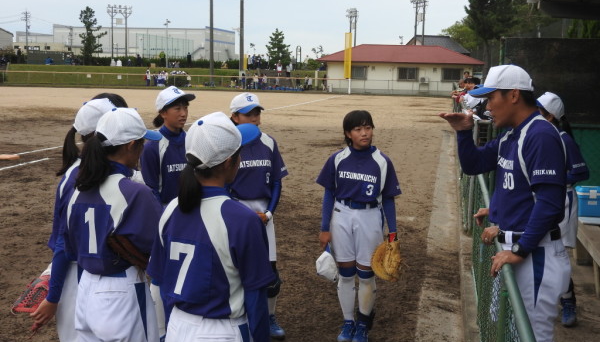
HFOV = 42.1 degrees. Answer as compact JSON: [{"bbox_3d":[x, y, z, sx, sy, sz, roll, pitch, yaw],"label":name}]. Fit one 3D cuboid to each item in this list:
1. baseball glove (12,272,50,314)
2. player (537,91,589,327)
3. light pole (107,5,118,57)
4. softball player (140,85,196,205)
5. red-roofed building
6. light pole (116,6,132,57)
[{"bbox_3d":[-1.183,0.540,3.450,0.280,0.210,0.130,-42,-9,15],"label":"baseball glove"},{"bbox_3d":[1.883,0.270,5.458,0.400,1.635,0.470,-4,9,-38],"label":"player"},{"bbox_3d":[-35.239,-24.519,146.825,2.400,13.026,0.900,-2,8,-27],"label":"light pole"},{"bbox_3d":[-0.759,0.322,4.725,0.470,1.680,0.360,-3,9,-33],"label":"softball player"},{"bbox_3d":[9.266,-9.229,70.493,14.400,4.400,8.000,2,7,7],"label":"red-roofed building"},{"bbox_3d":[-33.160,-24.790,148.833,2.600,13.145,0.900,-2,8,-27],"label":"light pole"}]

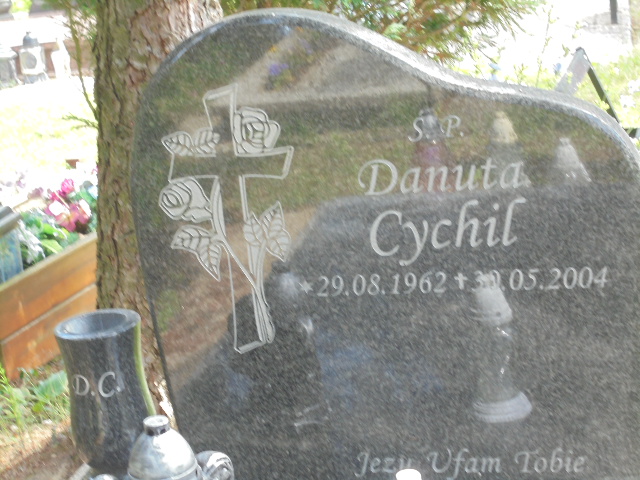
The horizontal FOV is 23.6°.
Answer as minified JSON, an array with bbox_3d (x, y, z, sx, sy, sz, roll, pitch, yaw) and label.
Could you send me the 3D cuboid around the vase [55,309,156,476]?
[{"bbox_3d":[-0.343,0.254,2.497,0.140,0.250,0.140,-3,17,8],"label":"vase"}]

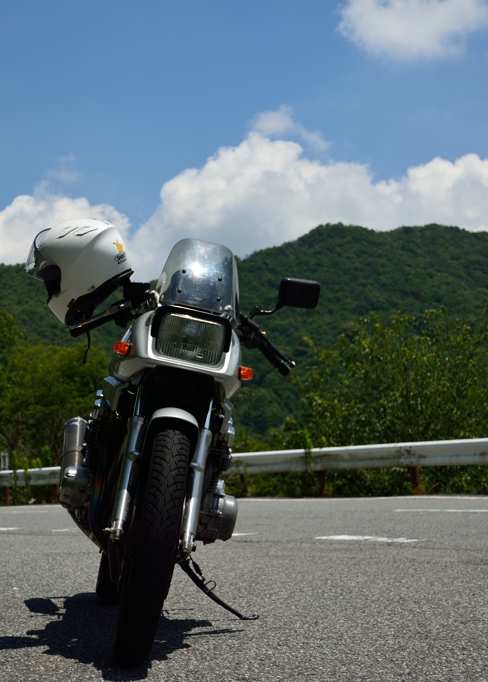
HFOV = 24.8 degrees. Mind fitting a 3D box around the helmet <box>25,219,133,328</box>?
[{"bbox_3d":[-0.479,-0.214,3.250,0.310,0.280,0.255,-26,0,16],"label":"helmet"}]

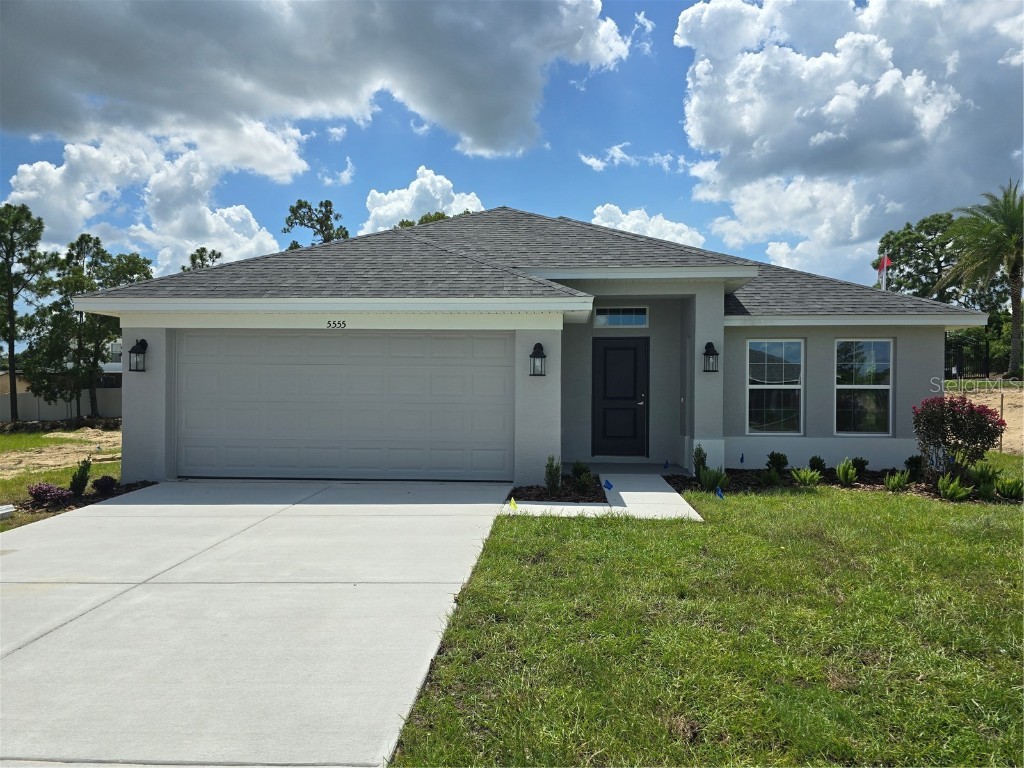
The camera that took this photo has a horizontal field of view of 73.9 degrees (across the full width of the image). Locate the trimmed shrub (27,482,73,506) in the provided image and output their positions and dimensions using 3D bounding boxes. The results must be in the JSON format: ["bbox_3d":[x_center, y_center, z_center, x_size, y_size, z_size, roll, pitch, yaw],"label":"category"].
[{"bbox_3d":[-5.676,1.356,8.350,0.540,0.290,0.470,0,0,4],"label":"trimmed shrub"}]

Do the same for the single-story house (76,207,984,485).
[{"bbox_3d":[1.276,-1.486,17.118,13.380,5.880,16.600,0,0,4],"label":"single-story house"}]

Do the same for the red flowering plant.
[{"bbox_3d":[6.774,0.795,10.300,1.360,1.280,1.270,0,0,4],"label":"red flowering plant"}]

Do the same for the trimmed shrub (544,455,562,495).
[{"bbox_3d":[0.528,1.151,8.650,0.229,0.508,0.240,0,0,4],"label":"trimmed shrub"}]

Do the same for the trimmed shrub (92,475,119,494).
[{"bbox_3d":[-5.335,1.319,8.930,0.341,0.263,0.330,0,0,4],"label":"trimmed shrub"}]

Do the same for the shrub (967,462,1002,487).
[{"bbox_3d":[6.701,1.284,9.650,0.490,0.360,0.460,0,0,4],"label":"shrub"}]

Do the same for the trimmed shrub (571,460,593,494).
[{"bbox_3d":[0.891,1.198,8.720,0.282,0.436,0.280,0,0,4],"label":"trimmed shrub"}]

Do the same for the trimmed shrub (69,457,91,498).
[{"bbox_3d":[-5.530,1.196,8.700,0.281,0.537,0.290,0,0,4],"label":"trimmed shrub"}]

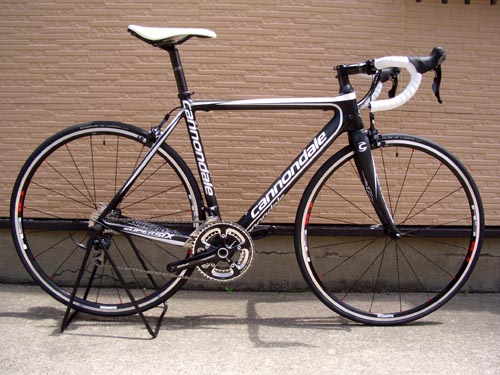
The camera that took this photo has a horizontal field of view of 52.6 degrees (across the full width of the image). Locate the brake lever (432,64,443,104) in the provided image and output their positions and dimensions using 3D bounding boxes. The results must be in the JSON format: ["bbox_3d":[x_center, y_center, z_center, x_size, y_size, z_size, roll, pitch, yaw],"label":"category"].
[{"bbox_3d":[0.548,-0.301,1.477,0.032,0.118,0.026,1,8,-1],"label":"brake lever"}]

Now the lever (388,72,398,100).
[{"bbox_3d":[0.534,-0.361,1.881,0.032,0.115,0.026,1,8,-1],"label":"lever"}]

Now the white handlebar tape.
[{"bbox_3d":[0.429,-0.307,1.535,0.146,0.162,0.150,1,8,-1],"label":"white handlebar tape"}]

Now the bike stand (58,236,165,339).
[{"bbox_3d":[-0.464,0.293,1.751,0.320,0.350,0.260,1,8,-1],"label":"bike stand"}]

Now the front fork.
[{"bbox_3d":[0.419,-0.017,1.721,0.098,0.392,0.118,-16,8,1],"label":"front fork"}]

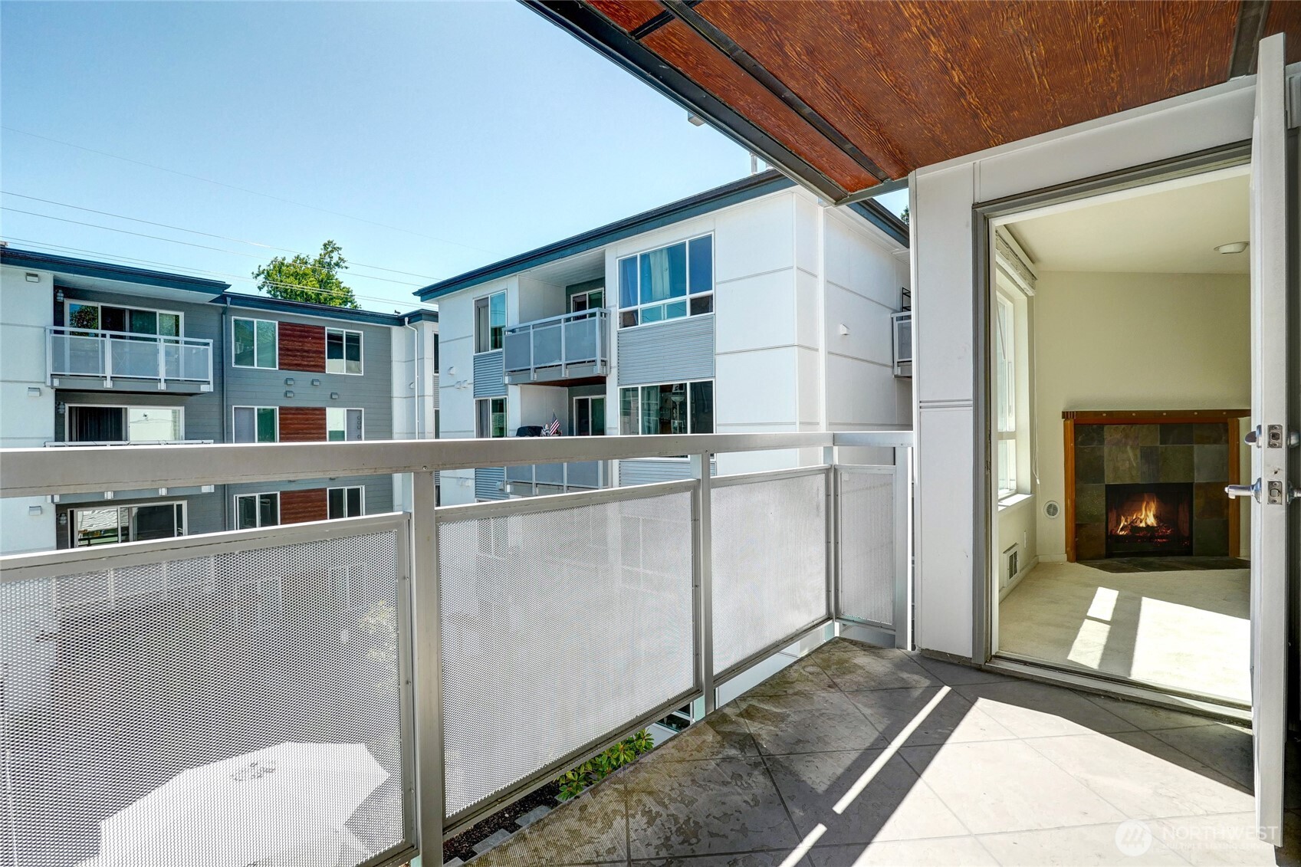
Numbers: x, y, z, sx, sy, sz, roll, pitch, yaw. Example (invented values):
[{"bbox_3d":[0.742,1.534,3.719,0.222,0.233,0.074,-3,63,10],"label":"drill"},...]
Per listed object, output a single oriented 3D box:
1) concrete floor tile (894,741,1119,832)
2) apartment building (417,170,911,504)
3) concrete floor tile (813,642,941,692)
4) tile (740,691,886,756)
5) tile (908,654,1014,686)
[{"bbox_3d":[1.101,1.107,1.819,0.455,0.030,0.455,-2,-1,-3],"label":"concrete floor tile"},{"bbox_3d":[0.930,-0.200,16.700,12.800,8.200,10.000,0,1,41],"label":"apartment building"},{"bbox_3d":[1.046,1.122,2.731,0.455,0.030,0.465,-2,-1,-3],"label":"concrete floor tile"},{"bbox_3d":[0.609,1.130,2.243,0.455,0.030,0.455,-2,-1,-3],"label":"tile"},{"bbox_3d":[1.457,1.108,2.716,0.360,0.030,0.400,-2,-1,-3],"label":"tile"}]

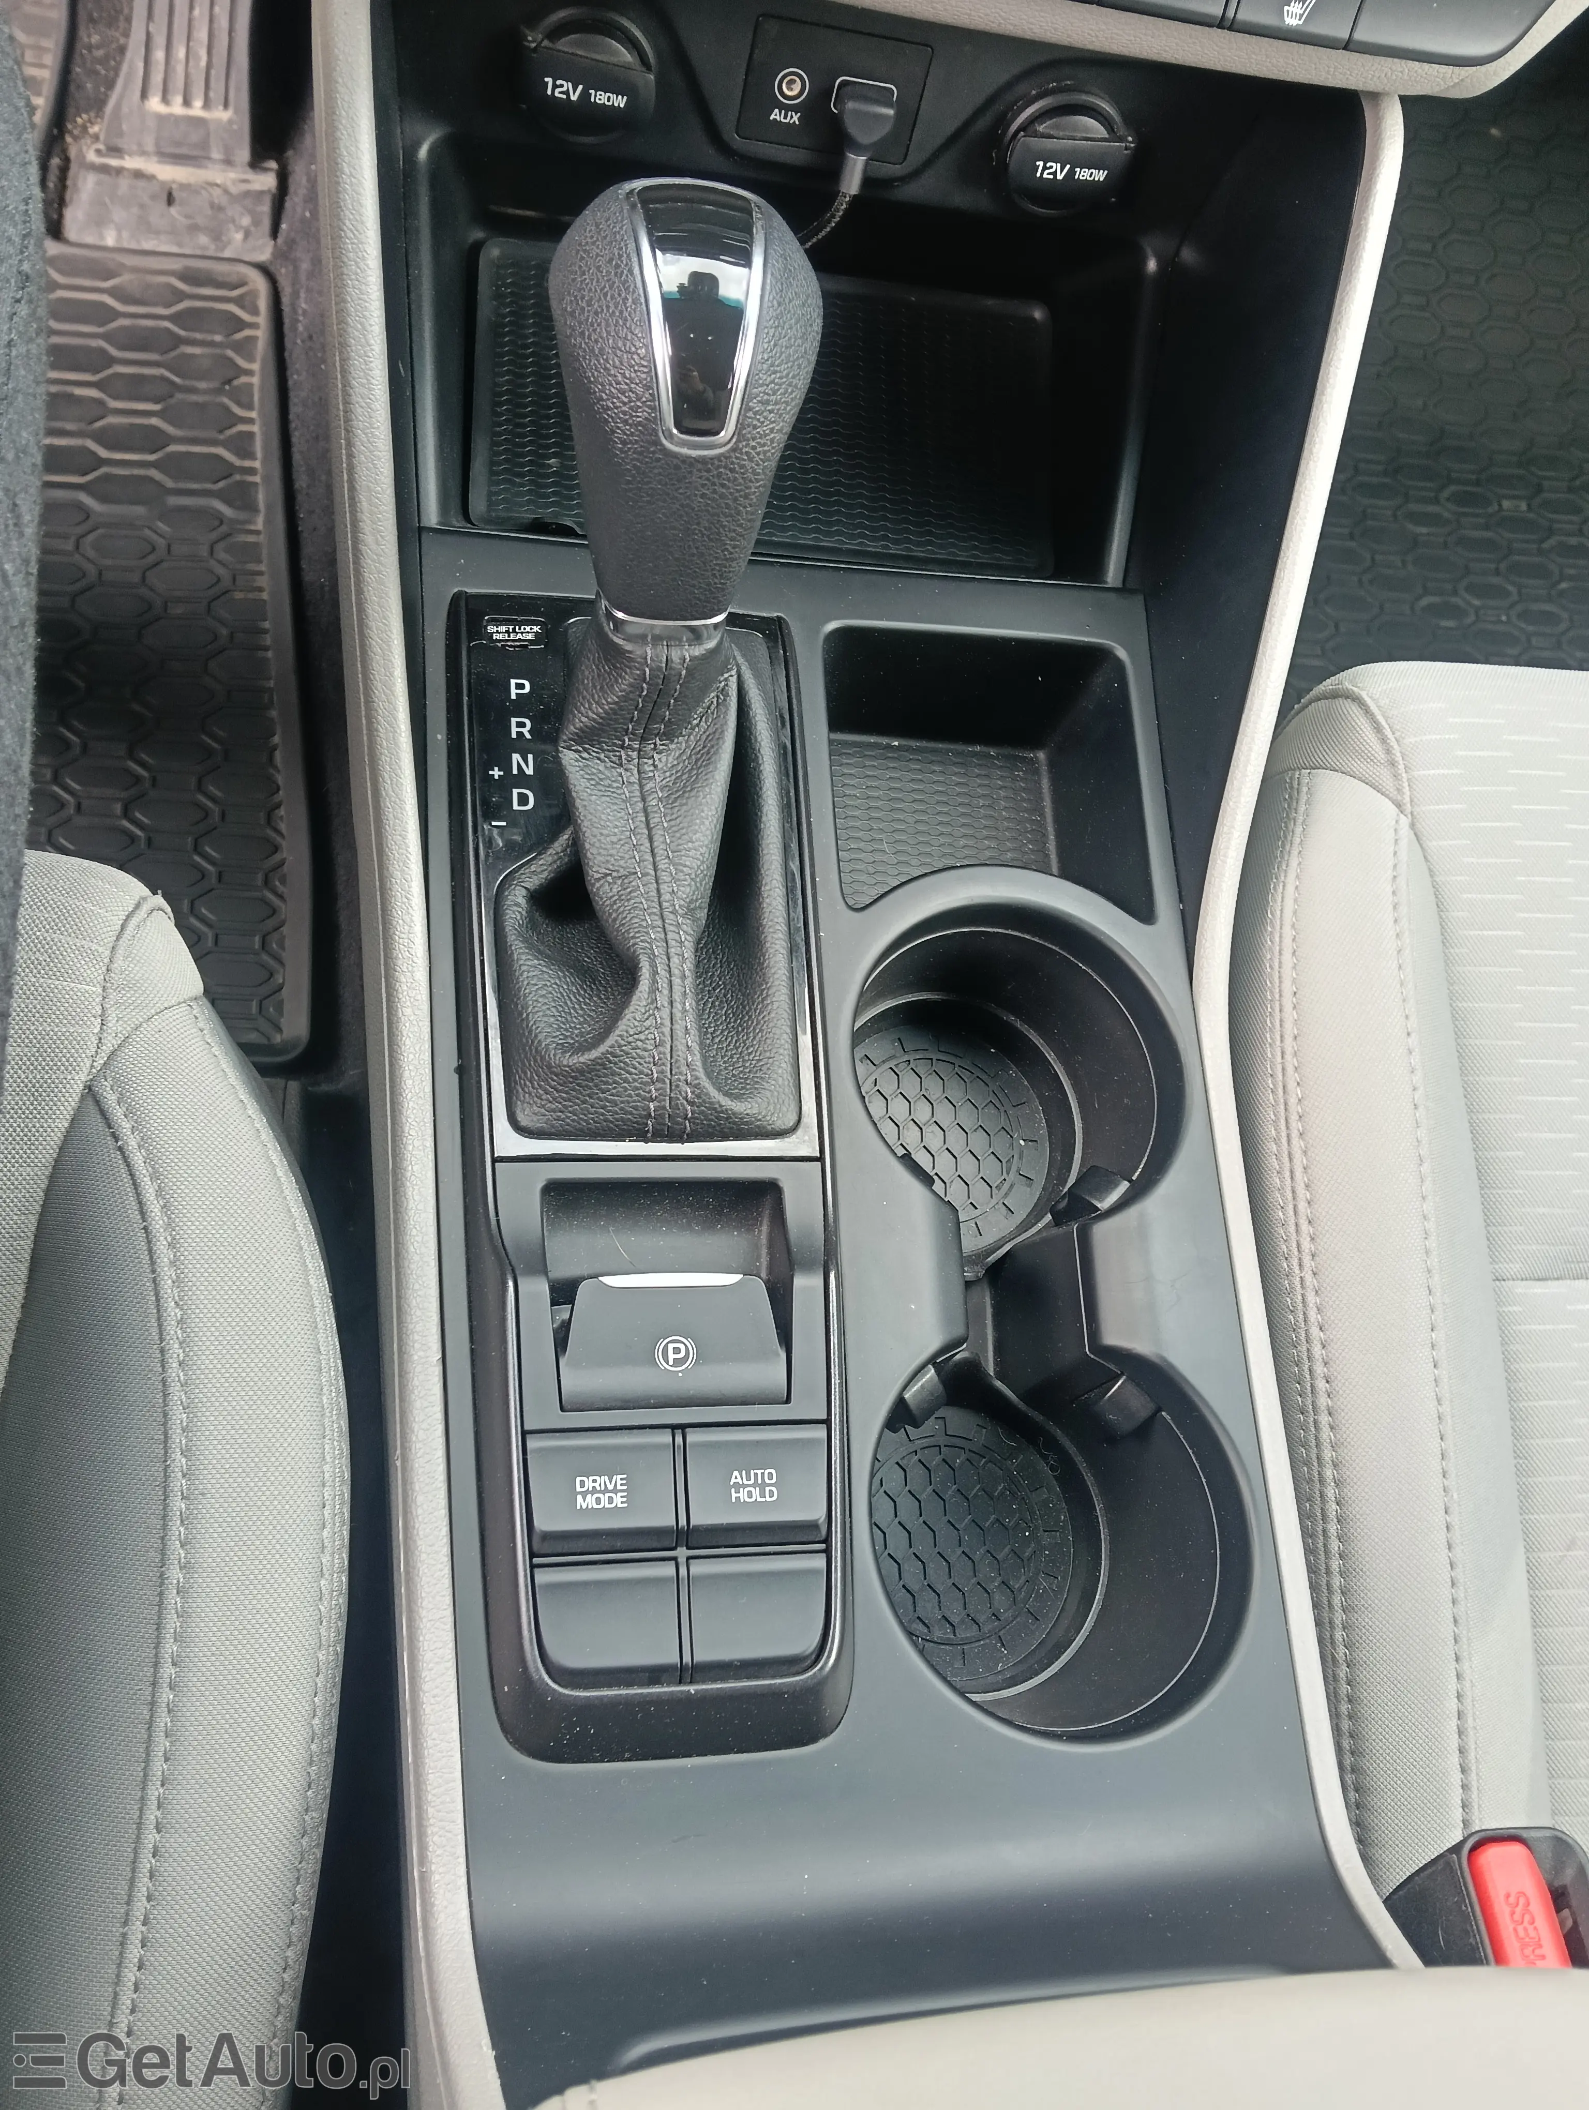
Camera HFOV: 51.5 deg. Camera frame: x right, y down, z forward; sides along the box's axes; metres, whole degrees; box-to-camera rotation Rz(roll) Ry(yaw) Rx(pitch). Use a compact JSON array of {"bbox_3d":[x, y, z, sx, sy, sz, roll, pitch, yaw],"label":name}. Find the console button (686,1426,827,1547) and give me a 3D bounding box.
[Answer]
[{"bbox_3d":[-0.008,0.093,0.356,0.031,0.010,0.025,1,67,-14],"label":"console button"}]

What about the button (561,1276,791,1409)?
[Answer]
[{"bbox_3d":[-0.028,0.064,0.363,0.050,0.017,0.030,1,67,-14],"label":"button"}]

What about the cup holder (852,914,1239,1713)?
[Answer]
[{"bbox_3d":[0.050,0.066,0.416,0.090,0.064,0.202,1,67,-14],"label":"cup holder"}]

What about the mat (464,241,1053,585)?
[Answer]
[{"bbox_3d":[-0.005,-0.188,0.482,0.173,0.006,0.090,1,82,-14],"label":"mat"}]

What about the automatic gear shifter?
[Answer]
[{"bbox_3d":[-0.021,-0.079,0.344,0.072,0.149,0.149,1,67,-14],"label":"automatic gear shifter"}]

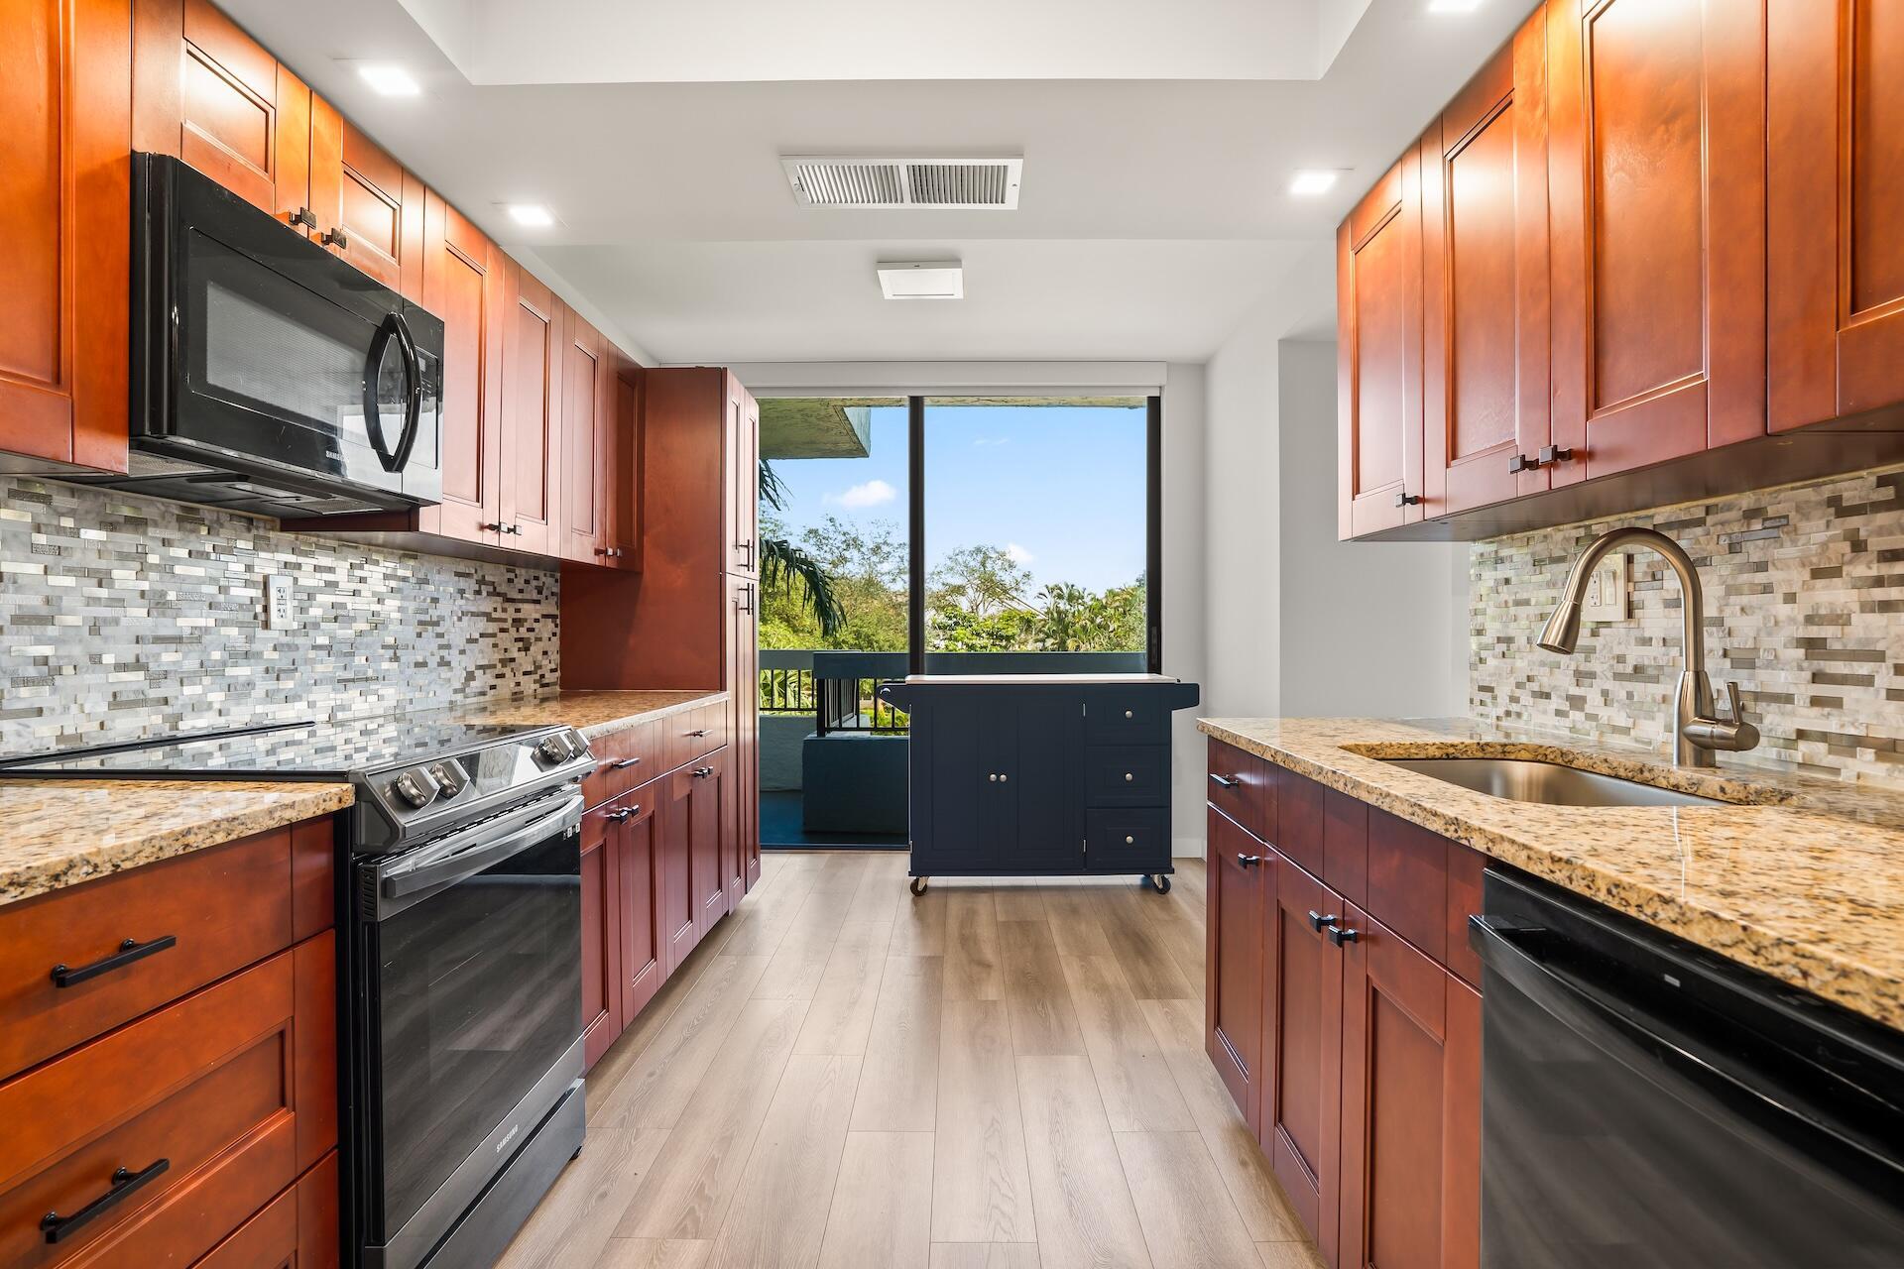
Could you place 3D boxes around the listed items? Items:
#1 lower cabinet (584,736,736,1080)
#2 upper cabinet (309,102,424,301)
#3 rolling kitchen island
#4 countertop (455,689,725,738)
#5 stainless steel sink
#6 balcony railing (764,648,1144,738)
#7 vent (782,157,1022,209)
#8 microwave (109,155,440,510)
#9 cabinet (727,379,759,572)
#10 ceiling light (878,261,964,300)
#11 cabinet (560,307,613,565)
[{"bbox_3d":[-1.161,0.684,2.845,0.612,0.860,1.465,0,0,1],"label":"lower cabinet"},{"bbox_3d":[-1.319,-0.837,1.917,0.315,0.305,0.375,0,0,1],"label":"upper cabinet"},{"bbox_3d":[0.382,0.662,4.323,1.390,0.924,0.470,0,0,1],"label":"rolling kitchen island"},{"bbox_3d":[-1.150,0.234,2.844,0.635,0.036,1.465,0,0,1],"label":"countertop"},{"bbox_3d":[0.955,0.352,1.527,0.460,0.210,0.700,0,0,1],"label":"stainless steel sink"},{"bbox_3d":[0.031,0.367,5.781,2.450,0.520,0.200,0,0,1],"label":"balcony railing"},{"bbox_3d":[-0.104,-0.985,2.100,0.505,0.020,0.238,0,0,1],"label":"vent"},{"bbox_3d":[-1.273,-0.475,1.726,0.410,0.418,0.760,0,0,1],"label":"microwave"},{"bbox_3d":[-1.151,-0.613,3.882,0.612,0.768,0.615,0,0,1],"label":"cabinet"},{"bbox_3d":[-0.112,-1.366,3.658,0.312,0.044,0.320,0,0,1],"label":"ceiling light"},{"bbox_3d":[-1.308,-0.612,3.006,0.315,0.759,0.390,0,0,1],"label":"cabinet"}]

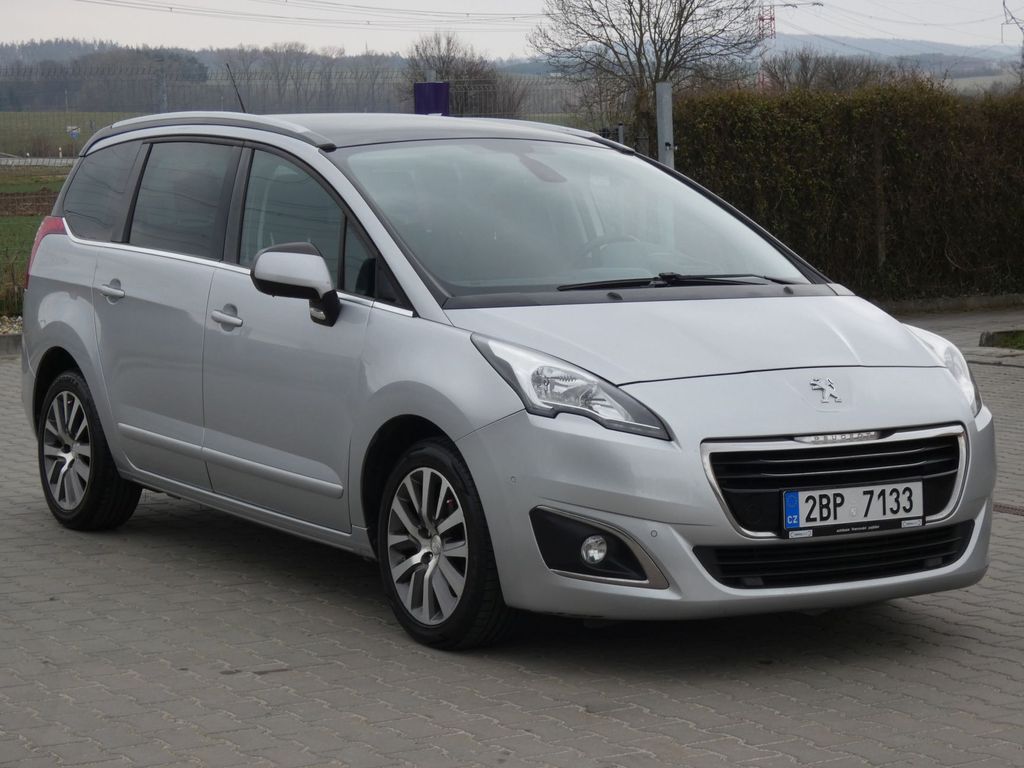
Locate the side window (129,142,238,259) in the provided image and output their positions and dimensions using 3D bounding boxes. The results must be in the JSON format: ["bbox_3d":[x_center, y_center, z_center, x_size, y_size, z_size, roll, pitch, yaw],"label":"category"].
[{"bbox_3d":[-1.200,-0.671,8.523,0.060,0.435,0.820,21,-6,-31],"label":"side window"}]

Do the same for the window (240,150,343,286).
[{"bbox_3d":[-0.722,-0.559,7.785,0.060,0.470,0.870,21,-7,-33],"label":"window"}]

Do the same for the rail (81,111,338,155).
[{"bbox_3d":[-1.181,-0.938,8.758,0.090,0.165,2.200,-3,6,-33],"label":"rail"}]

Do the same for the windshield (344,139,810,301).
[{"bbox_3d":[0.187,-0.571,7.813,1.460,0.140,1.100,-3,33,-33],"label":"windshield"}]

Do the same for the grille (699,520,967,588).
[{"bbox_3d":[0.953,0.500,6.715,1.070,0.160,0.110,-3,6,-33],"label":"grille"}]

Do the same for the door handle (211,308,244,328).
[{"bbox_3d":[-0.980,-0.224,7.986,0.055,0.050,0.235,-3,6,-33],"label":"door handle"}]

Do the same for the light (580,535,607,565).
[{"bbox_3d":[0.206,0.454,6.454,0.088,0.088,0.070,-3,6,-33],"label":"light"}]

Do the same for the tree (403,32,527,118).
[{"bbox_3d":[-2.236,-13.909,110.000,5.800,5.300,5.500,0,5,0],"label":"tree"}]

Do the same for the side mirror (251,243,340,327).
[{"bbox_3d":[-0.686,-0.313,7.384,0.235,0.265,0.200,-3,6,-33],"label":"side mirror"}]

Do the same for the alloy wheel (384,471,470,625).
[{"bbox_3d":[-0.190,0.483,7.037,0.190,0.470,0.470,-3,6,-33],"label":"alloy wheel"}]

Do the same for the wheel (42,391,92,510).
[{"bbox_3d":[-1.682,0.261,9.283,0.190,0.472,0.472,-3,6,-33],"label":"wheel"}]

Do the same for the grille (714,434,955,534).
[{"bbox_3d":[0.954,0.278,6.707,0.980,0.280,0.130,-3,-2,-33],"label":"grille"}]

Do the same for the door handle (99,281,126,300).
[{"bbox_3d":[-1.496,-0.347,8.743,0.050,0.055,0.215,-3,6,-33],"label":"door handle"}]

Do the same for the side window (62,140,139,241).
[{"bbox_3d":[-1.620,-0.756,9.193,0.070,0.410,0.760,21,-5,-28],"label":"side window"}]

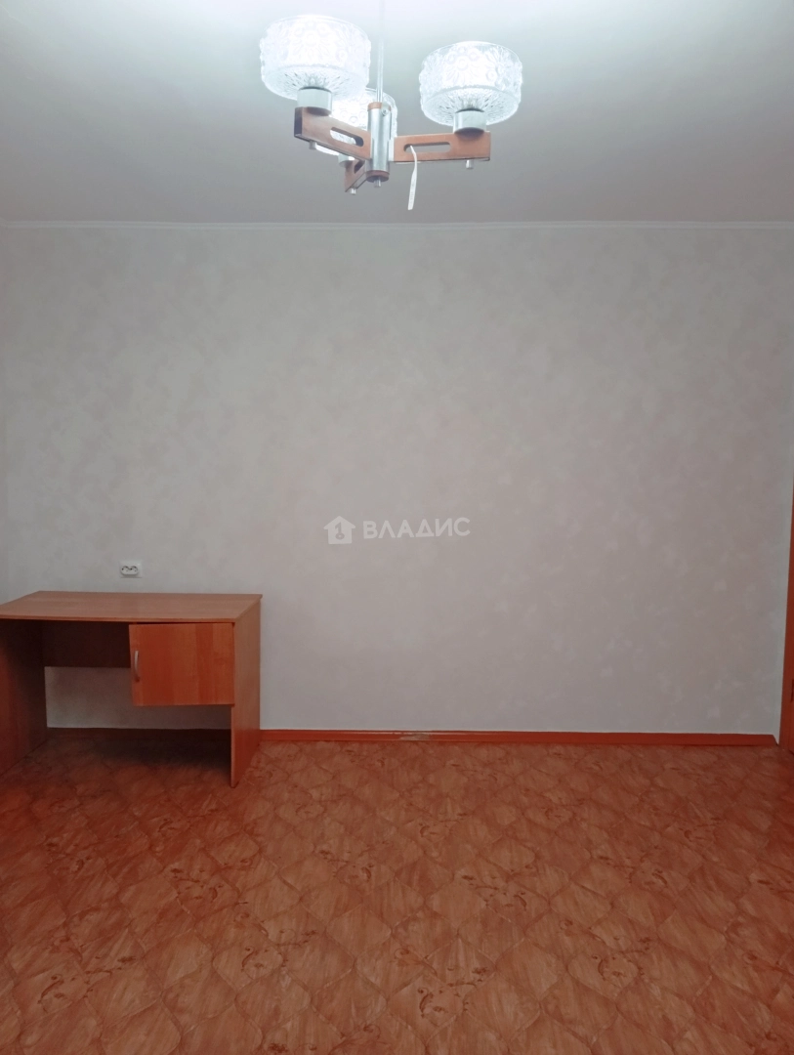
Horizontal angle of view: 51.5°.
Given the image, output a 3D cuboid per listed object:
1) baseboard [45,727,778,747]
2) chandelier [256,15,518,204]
[{"bbox_3d":[0.027,1.053,4.153,3.750,0.055,0.027,0,5,1],"label":"baseboard"},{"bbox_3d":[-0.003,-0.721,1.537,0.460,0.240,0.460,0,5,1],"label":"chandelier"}]

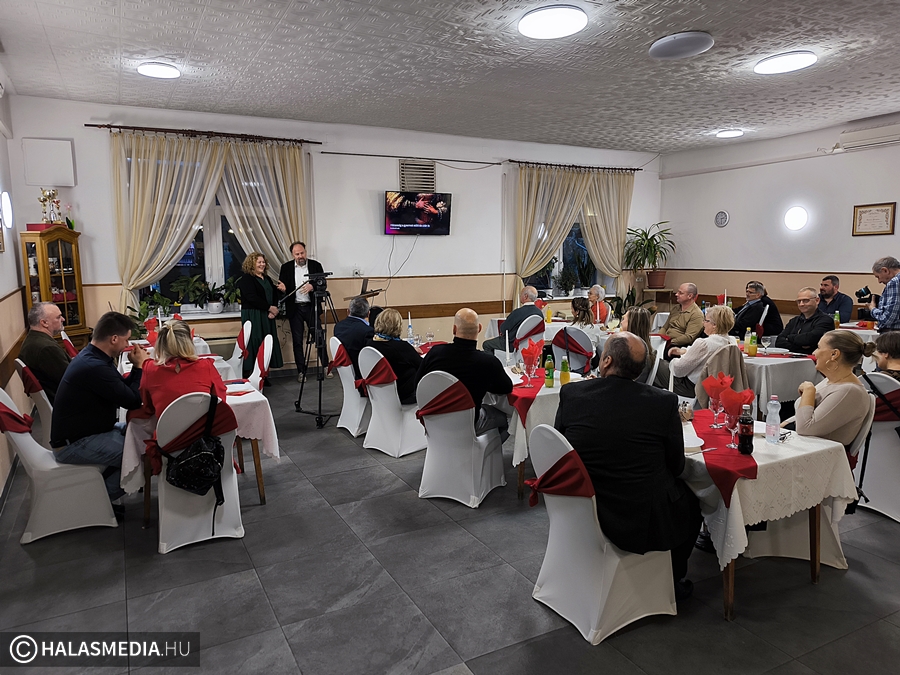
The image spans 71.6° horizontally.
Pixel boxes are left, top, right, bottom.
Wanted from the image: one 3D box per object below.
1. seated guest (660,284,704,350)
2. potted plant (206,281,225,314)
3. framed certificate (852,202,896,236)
[{"bbox_3d":[2.689,0.021,7.447,0.820,1.320,0.540,-2,8,-16],"label":"seated guest"},{"bbox_3d":[-3.109,-0.531,8.255,0.240,0.440,0.240,-4,9,-28],"label":"potted plant"},{"bbox_3d":[5.547,-1.544,8.186,0.030,0.395,0.515,-5,9,-28],"label":"framed certificate"}]

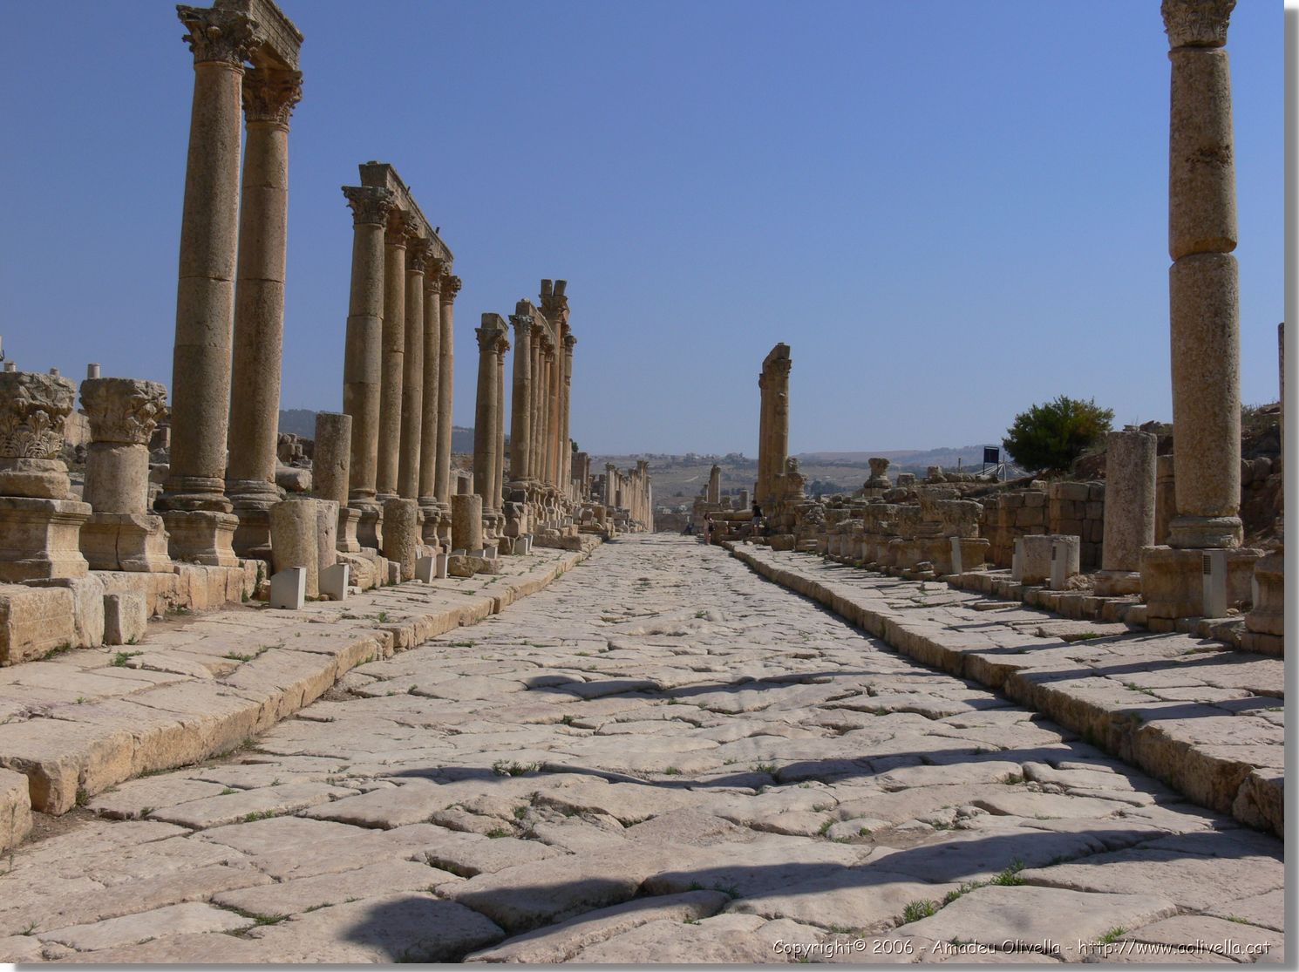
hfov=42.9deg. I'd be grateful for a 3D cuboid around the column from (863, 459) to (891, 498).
[{"bbox_3d":[8.948,-0.309,65.000,1.130,1.550,1.130,1,-2,1],"label":"column"}]

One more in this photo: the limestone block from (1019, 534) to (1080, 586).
[{"bbox_3d":[7.096,1.304,29.200,1.000,0.860,1.000,1,-2,1],"label":"limestone block"}]

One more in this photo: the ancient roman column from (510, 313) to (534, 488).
[{"bbox_3d":[-6.034,-4.034,78.000,1.170,8.100,1.170,1,-2,1],"label":"ancient roman column"}]

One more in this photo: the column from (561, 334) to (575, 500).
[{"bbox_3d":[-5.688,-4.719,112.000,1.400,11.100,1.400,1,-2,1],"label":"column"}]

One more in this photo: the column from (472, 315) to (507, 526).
[{"bbox_3d":[-6.080,-2.596,63.000,1.250,7.700,1.350,1,-2,1],"label":"column"}]

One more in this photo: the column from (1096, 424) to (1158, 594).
[{"bbox_3d":[7.323,0.402,25.200,1.030,2.450,1.030,1,-2,1],"label":"column"}]

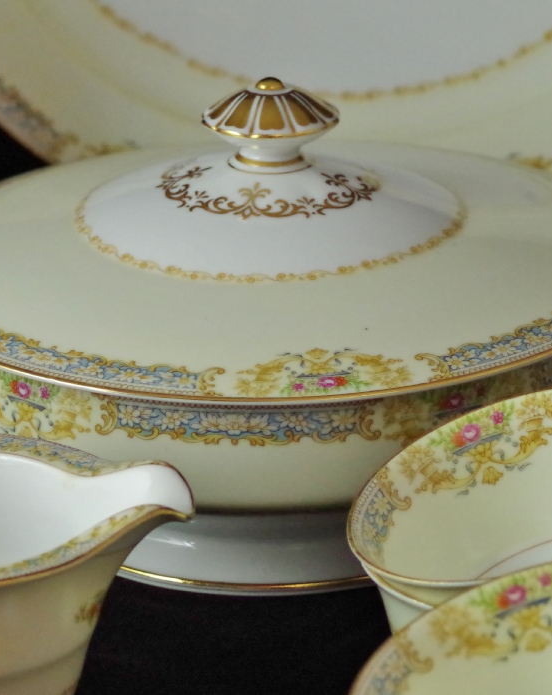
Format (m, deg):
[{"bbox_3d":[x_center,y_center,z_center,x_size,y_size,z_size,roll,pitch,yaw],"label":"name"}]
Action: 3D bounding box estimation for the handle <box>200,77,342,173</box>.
[{"bbox_3d":[-0.002,-0.068,1.301,0.041,0.025,0.041,-1,21,0],"label":"handle"}]

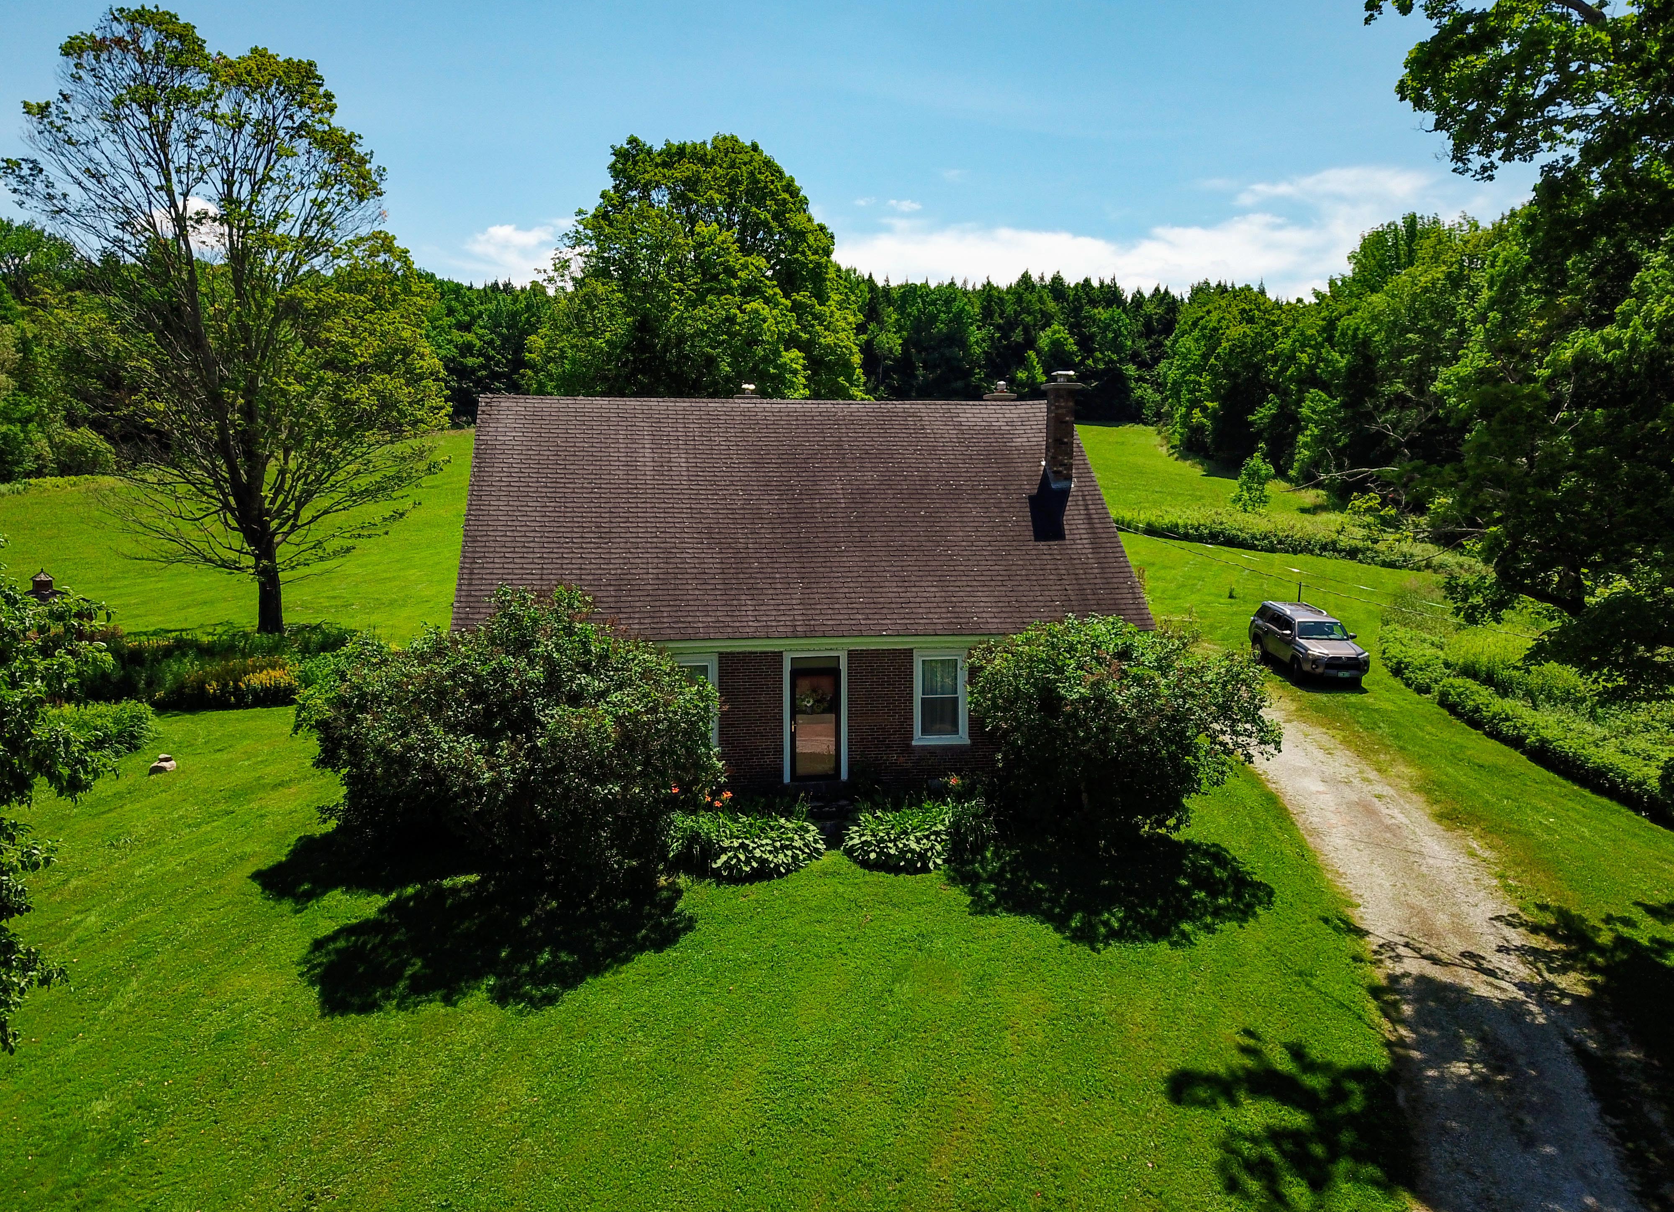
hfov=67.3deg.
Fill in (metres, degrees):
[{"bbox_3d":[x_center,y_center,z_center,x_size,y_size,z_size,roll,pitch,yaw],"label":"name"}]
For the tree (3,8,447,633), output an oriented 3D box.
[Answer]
[{"bbox_3d":[-18.808,-8.370,39.011,12.800,18.700,12.500,0,8,0],"label":"tree"}]

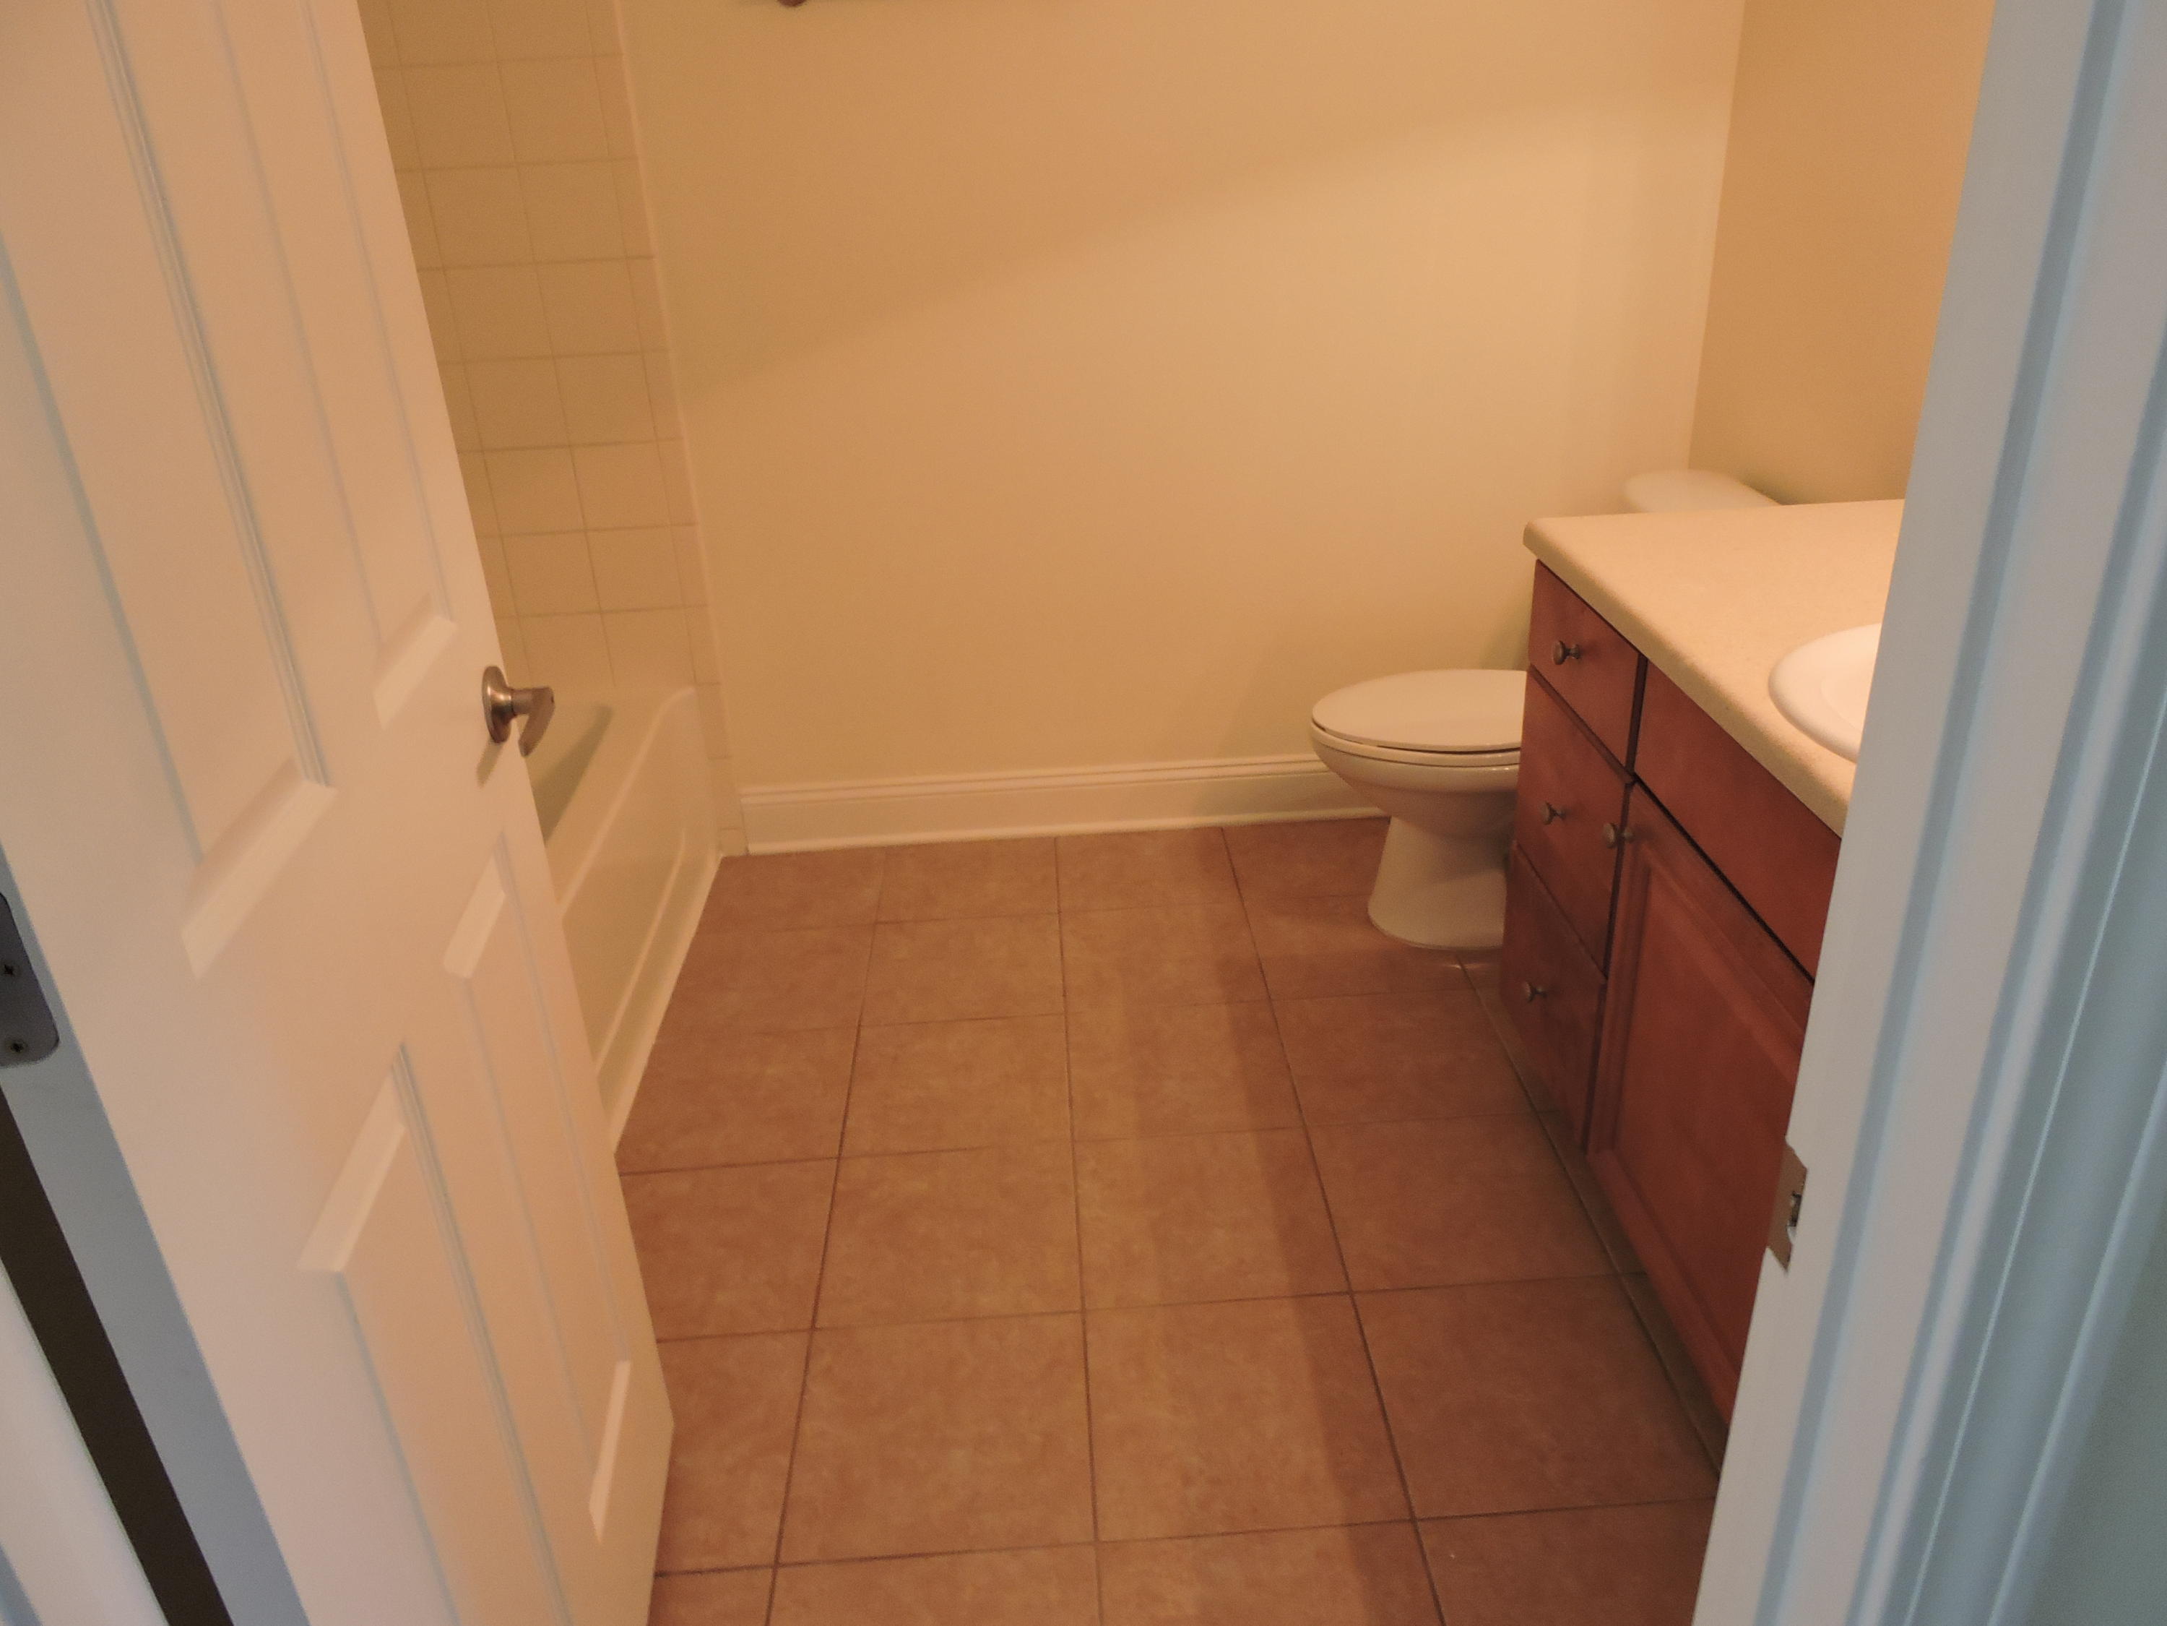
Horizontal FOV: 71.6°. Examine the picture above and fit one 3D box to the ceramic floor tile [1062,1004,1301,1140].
[{"bbox_3d":[0.145,0.395,2.311,0.330,0.010,0.330,-3,26,-1],"label":"ceramic floor tile"}]

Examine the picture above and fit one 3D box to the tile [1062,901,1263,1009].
[{"bbox_3d":[0.133,0.252,2.624,0.327,0.010,0.327,-3,25,-1],"label":"tile"}]

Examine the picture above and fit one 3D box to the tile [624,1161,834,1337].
[{"bbox_3d":[-0.506,0.578,1.999,0.330,0.010,0.330,-3,26,-1],"label":"tile"}]

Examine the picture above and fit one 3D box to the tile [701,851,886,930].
[{"bbox_3d":[-0.550,0.153,2.887,0.330,0.010,0.309,-3,26,-1],"label":"tile"}]

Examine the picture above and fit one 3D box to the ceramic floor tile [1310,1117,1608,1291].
[{"bbox_3d":[0.496,0.518,2.025,0.327,0.010,0.327,-3,25,-1],"label":"ceramic floor tile"}]

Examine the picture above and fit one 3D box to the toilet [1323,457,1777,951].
[{"bbox_3d":[0.750,-0.155,2.542,0.732,0.725,0.450,-3,26,-1],"label":"toilet"}]

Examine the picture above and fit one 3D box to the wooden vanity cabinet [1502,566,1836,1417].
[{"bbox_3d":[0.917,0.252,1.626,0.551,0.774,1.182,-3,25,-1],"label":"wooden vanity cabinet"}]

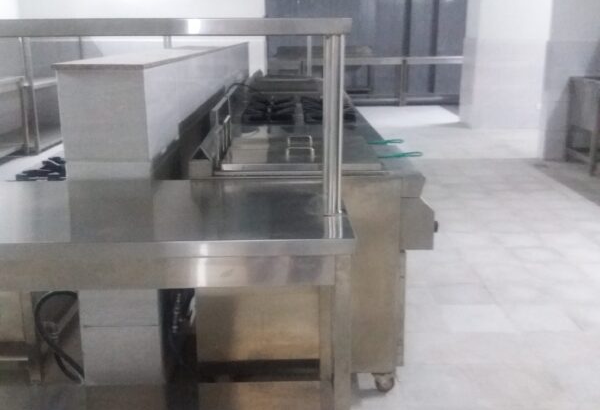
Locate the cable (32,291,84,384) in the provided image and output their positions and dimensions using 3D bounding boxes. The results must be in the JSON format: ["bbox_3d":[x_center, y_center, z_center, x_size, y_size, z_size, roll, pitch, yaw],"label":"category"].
[{"bbox_3d":[-0.939,0.522,2.548,0.200,0.350,0.220,0,15,0],"label":"cable"}]

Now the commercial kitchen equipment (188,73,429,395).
[{"bbox_3d":[0.043,-0.247,4.054,0.845,1.030,3.640,0,15,0],"label":"commercial kitchen equipment"}]

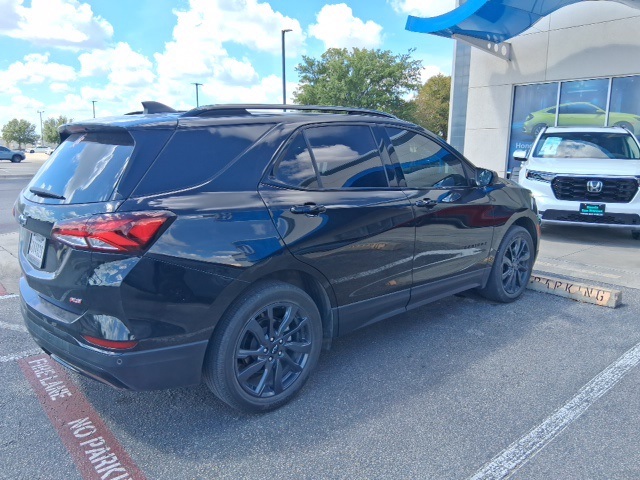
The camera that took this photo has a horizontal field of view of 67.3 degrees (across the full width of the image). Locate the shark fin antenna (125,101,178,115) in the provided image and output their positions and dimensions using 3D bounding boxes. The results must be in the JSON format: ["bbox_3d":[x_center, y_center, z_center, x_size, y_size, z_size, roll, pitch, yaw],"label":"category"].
[{"bbox_3d":[-0.947,-0.777,2.850,0.230,0.075,0.070,-10,15,-41],"label":"shark fin antenna"}]

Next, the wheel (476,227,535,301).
[{"bbox_3d":[1.707,0.213,4.417,0.715,0.715,0.235,-10,15,-41],"label":"wheel"}]

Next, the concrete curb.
[{"bbox_3d":[2.080,0.406,4.960,0.180,0.130,1.770,-10,15,-41],"label":"concrete curb"}]

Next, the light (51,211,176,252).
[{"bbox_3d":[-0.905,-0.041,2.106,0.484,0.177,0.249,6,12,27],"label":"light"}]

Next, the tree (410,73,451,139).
[{"bbox_3d":[8.415,-8.631,35.027,4.506,6.398,4.280,3,11,13],"label":"tree"}]

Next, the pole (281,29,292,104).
[{"bbox_3d":[-1.896,-8.332,28.879,0.650,8.095,0.250,-1,11,-4],"label":"pole"}]

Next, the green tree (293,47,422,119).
[{"bbox_3d":[2.376,-8.400,30.875,8.236,7.493,7.825,1,11,4],"label":"green tree"}]

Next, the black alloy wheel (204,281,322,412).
[{"bbox_3d":[-0.309,0.557,2.617,0.715,0.715,0.235,-10,15,-41],"label":"black alloy wheel"}]

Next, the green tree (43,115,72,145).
[{"bbox_3d":[-37.389,-15.098,69.110,4.184,5.731,3.975,-6,12,-27],"label":"green tree"}]

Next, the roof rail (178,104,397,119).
[{"bbox_3d":[-0.072,-0.755,2.873,1.650,0.090,0.065,-11,16,-41],"label":"roof rail"}]

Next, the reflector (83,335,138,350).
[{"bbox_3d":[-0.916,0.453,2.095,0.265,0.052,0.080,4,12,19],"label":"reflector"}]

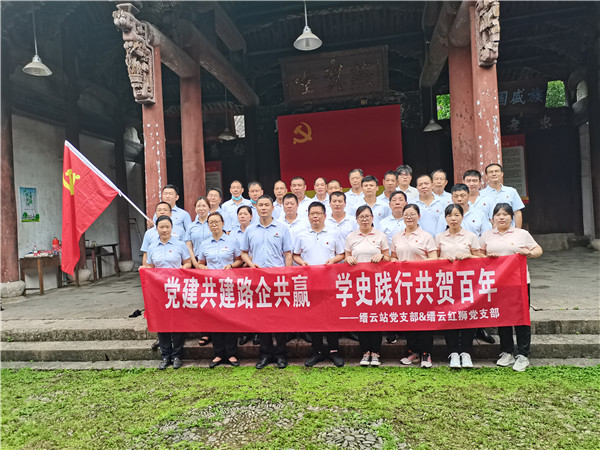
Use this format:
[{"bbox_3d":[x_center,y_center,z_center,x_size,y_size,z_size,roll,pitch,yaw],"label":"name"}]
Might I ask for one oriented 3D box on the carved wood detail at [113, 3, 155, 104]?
[{"bbox_3d":[-2.469,-2.493,6.782,0.270,1.292,0.720,-3,0,9],"label":"carved wood detail"}]

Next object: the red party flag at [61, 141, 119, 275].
[{"bbox_3d":[-2.522,-0.210,5.400,0.620,1.560,0.250,-3,0,-5],"label":"red party flag"}]

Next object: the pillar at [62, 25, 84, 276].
[{"bbox_3d":[-5.856,-2.060,11.633,0.330,6.402,0.330,-3,0,9],"label":"pillar"}]

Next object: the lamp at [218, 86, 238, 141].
[{"bbox_3d":[-1.823,-2.759,11.182,0.430,1.324,0.430,-3,0,9],"label":"lamp"}]

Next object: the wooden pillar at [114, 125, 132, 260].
[{"bbox_3d":[-5.458,-1.026,13.850,0.330,4.241,0.330,-3,0,9],"label":"wooden pillar"}]

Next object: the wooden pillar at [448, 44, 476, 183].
[{"bbox_3d":[2.926,-1.279,8.013,0.400,3.923,0.400,-3,0,9],"label":"wooden pillar"}]

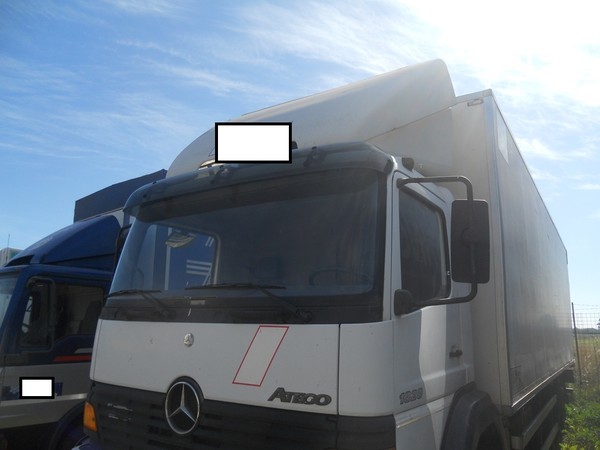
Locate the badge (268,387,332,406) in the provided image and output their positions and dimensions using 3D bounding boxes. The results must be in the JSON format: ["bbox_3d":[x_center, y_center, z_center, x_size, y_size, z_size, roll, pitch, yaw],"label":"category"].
[{"bbox_3d":[0.001,0.800,2.180,0.318,0.064,0.015,-3,-13,21],"label":"badge"}]

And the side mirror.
[{"bbox_3d":[0.760,0.078,2.081,0.160,0.360,0.080,0,-12,6],"label":"side mirror"}]

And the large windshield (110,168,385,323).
[{"bbox_3d":[-0.505,0.156,2.825,2.070,0.800,0.230,-6,-25,32],"label":"large windshield"}]

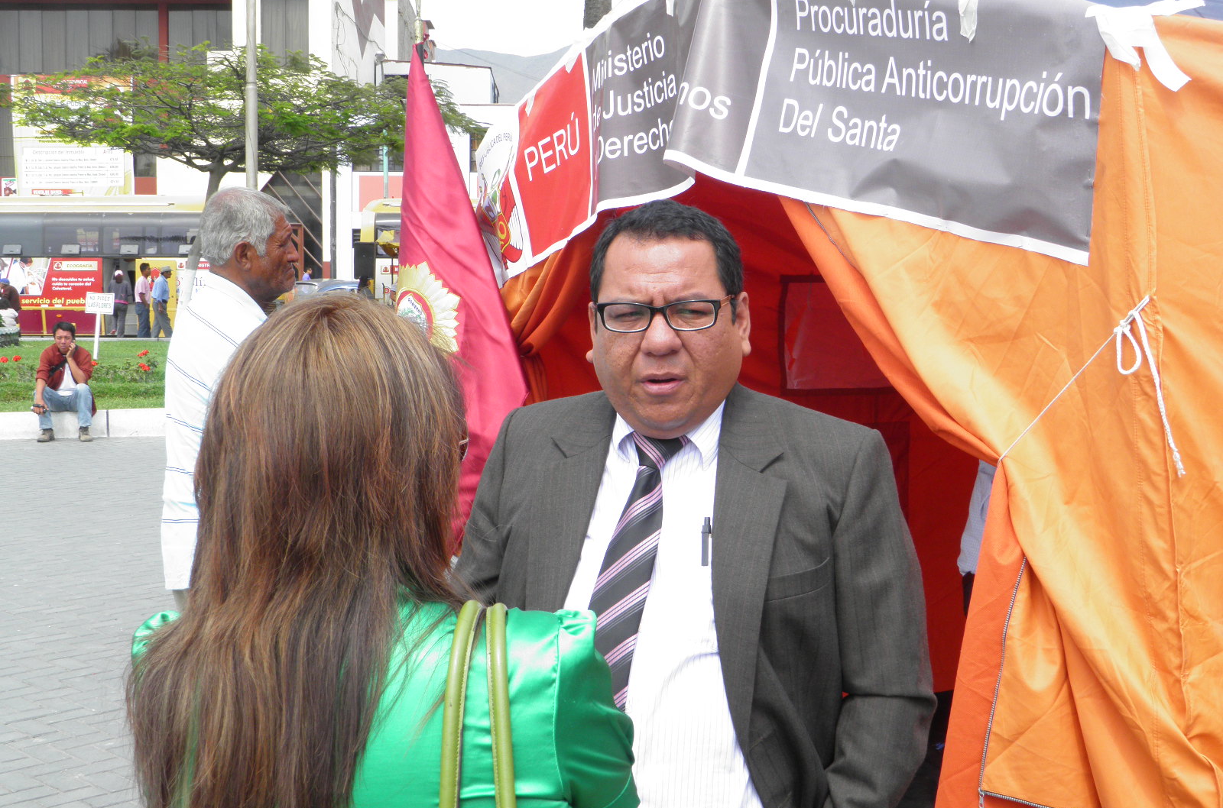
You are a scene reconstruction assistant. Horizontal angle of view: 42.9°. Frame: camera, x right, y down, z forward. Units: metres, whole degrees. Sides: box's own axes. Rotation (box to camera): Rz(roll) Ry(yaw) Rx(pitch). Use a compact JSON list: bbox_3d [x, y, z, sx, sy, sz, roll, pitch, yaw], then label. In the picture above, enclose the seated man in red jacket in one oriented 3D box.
[{"bbox_3d":[-4.768,-0.211,13.549,0.526,1.008,0.740,-1,5,-19],"label":"seated man in red jacket"}]

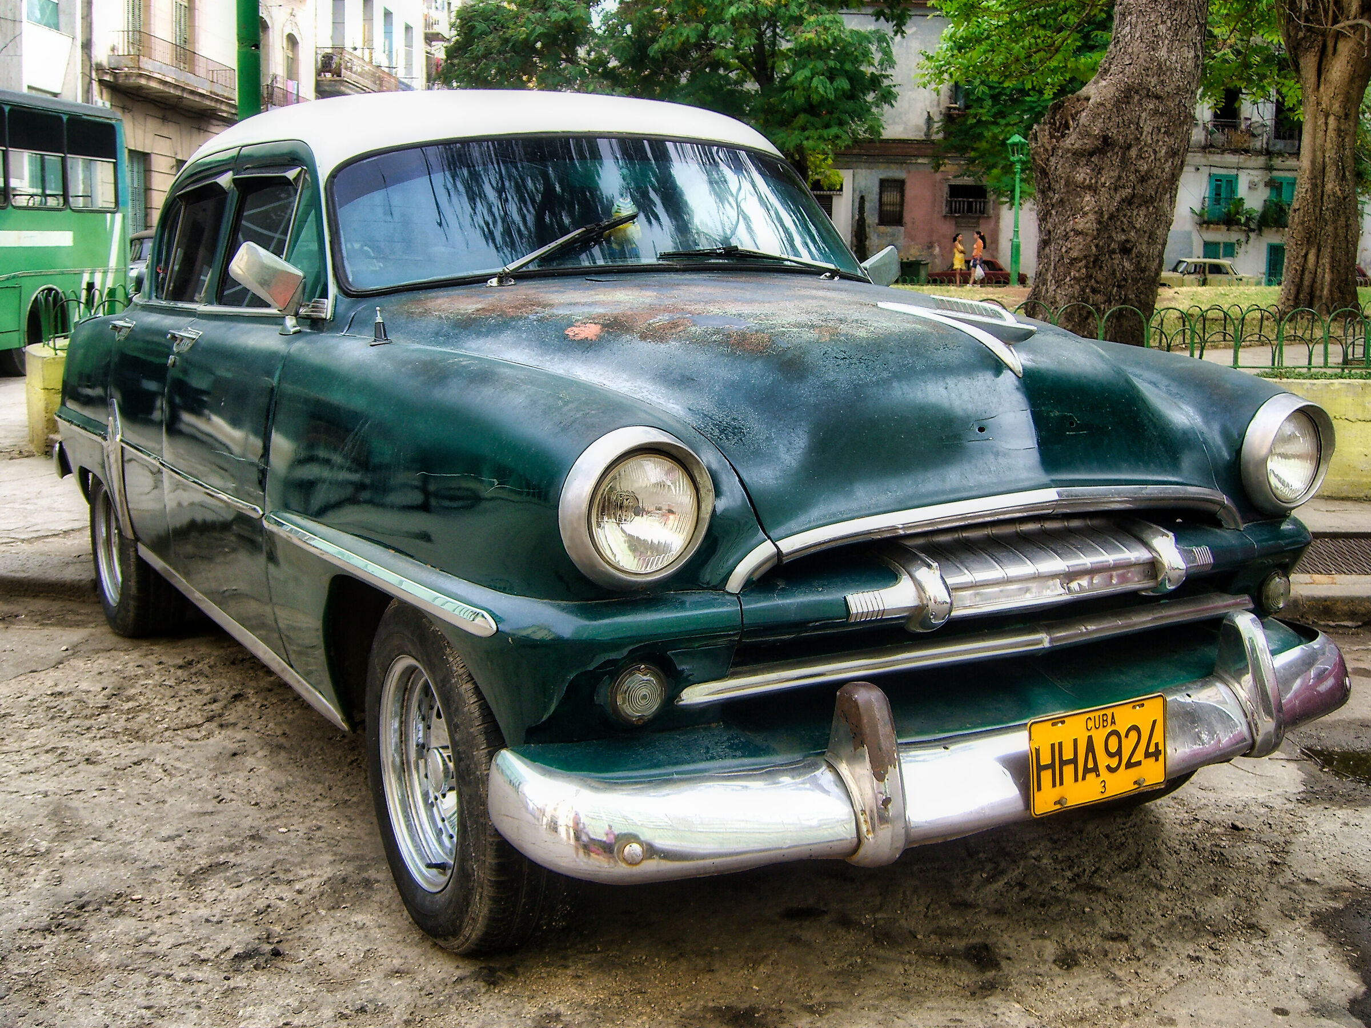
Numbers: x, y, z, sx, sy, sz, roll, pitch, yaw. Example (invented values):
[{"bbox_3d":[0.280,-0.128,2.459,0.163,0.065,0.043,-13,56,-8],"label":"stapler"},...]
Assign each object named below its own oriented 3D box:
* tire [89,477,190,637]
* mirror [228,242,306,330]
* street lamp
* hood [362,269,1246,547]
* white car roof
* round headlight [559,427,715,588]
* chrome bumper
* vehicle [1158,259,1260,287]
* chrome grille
[{"bbox_3d":[-1.895,0.107,5.210,0.200,0.675,0.675,-5,10,-31],"label":"tire"},{"bbox_3d":[-0.858,-0.466,3.098,0.165,0.175,0.100,-5,10,-31],"label":"mirror"},{"bbox_3d":[9.928,-9.095,45.000,0.600,4.550,0.600,0,8,0],"label":"street lamp"},{"bbox_3d":[0.254,-0.249,2.903,1.220,0.460,1.320,-5,10,-31],"label":"hood"},{"bbox_3d":[-0.675,-1.024,4.326,1.300,0.280,1.900,-5,10,-31],"label":"white car roof"},{"bbox_3d":[-0.067,-0.007,2.113,0.235,0.232,0.115,-5,10,-31],"label":"round headlight"},{"bbox_3d":[0.587,0.324,2.439,1.850,0.270,0.370,-5,10,-31],"label":"chrome bumper"},{"bbox_3d":[16.750,-7.710,49.700,4.100,1.440,1.610,1,8,6],"label":"vehicle"},{"bbox_3d":[0.562,0.080,2.424,0.770,0.155,0.140,-5,10,-31],"label":"chrome grille"}]

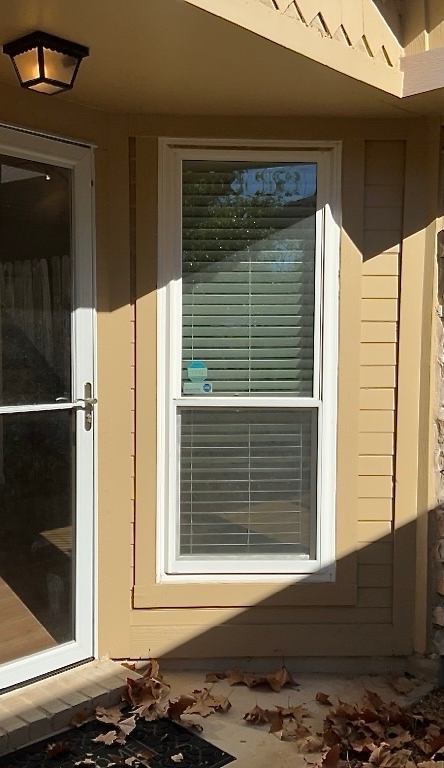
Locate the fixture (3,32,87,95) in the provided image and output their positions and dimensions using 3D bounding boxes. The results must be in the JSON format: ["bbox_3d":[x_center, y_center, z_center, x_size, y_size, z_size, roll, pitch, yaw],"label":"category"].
[{"bbox_3d":[-0.552,-0.995,2.517,0.191,0.128,0.191,3,4,42],"label":"fixture"}]

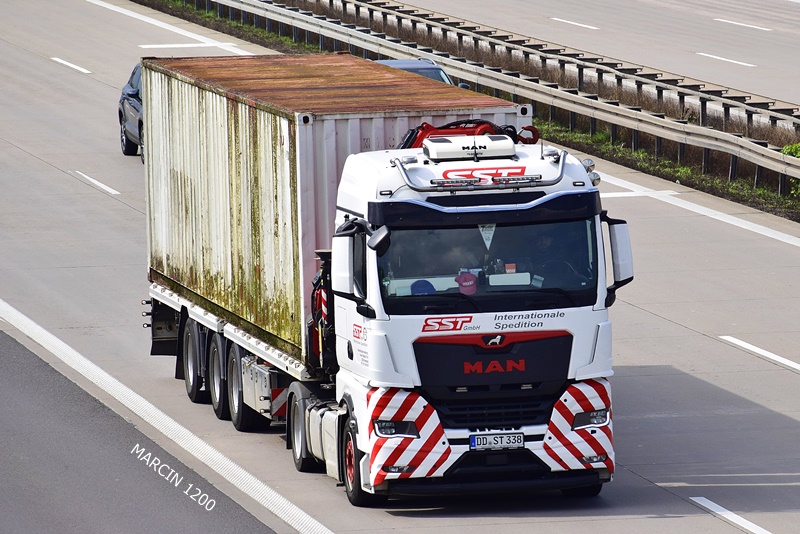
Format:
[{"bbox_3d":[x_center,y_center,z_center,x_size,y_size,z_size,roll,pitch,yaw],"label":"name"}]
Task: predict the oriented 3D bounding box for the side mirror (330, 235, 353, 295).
[{"bbox_3d":[-0.562,-0.015,68.124,0.200,0.550,0.170,-2,5,-10],"label":"side mirror"}]

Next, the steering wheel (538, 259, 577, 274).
[{"bbox_3d":[1.507,0.103,68.883,0.460,0.460,0.100,-2,43,-10],"label":"steering wheel"}]

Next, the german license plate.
[{"bbox_3d":[0.938,1.696,68.057,0.530,0.120,0.020,-2,5,-10],"label":"german license plate"}]

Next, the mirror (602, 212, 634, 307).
[{"bbox_3d":[2.140,-0.073,68.578,0.280,0.880,0.250,-2,5,-10],"label":"mirror"}]

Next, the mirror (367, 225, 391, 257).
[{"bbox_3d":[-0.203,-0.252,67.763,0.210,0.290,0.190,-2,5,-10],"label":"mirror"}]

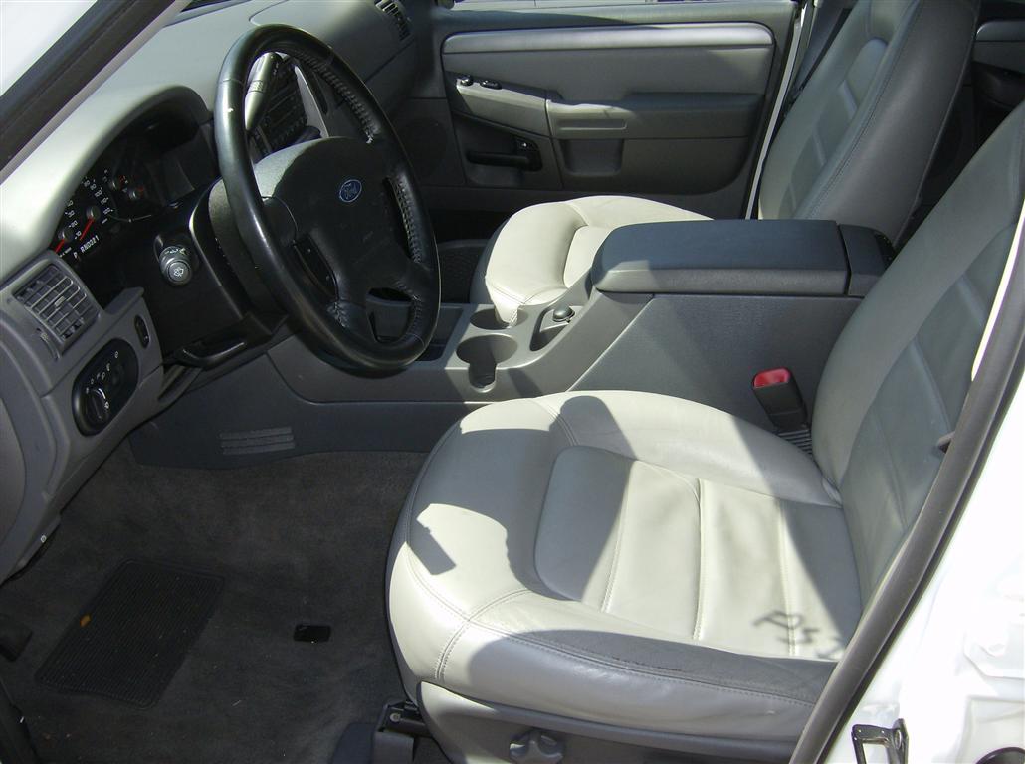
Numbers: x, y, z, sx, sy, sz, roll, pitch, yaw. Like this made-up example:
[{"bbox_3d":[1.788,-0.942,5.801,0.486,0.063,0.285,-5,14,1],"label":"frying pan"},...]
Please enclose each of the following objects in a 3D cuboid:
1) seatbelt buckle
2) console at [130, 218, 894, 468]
[{"bbox_3d":[0.362,0.025,1.430,0.052,0.080,0.032,-8,28,33],"label":"seatbelt buckle"},{"bbox_3d":[-0.010,-0.075,1.597,1.130,0.305,0.265,1,34,10],"label":"console"}]

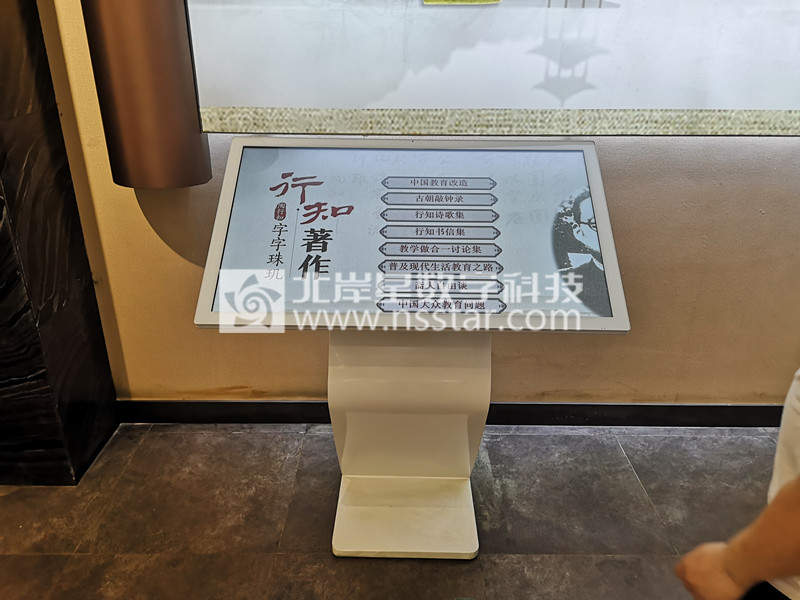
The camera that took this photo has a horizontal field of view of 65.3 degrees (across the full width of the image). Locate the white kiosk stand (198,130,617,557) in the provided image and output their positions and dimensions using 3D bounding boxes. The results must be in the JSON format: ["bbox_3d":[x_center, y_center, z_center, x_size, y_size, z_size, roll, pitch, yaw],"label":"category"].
[{"bbox_3d":[0.027,0.168,1.774,1.015,1.150,0.530,1,23,0],"label":"white kiosk stand"}]

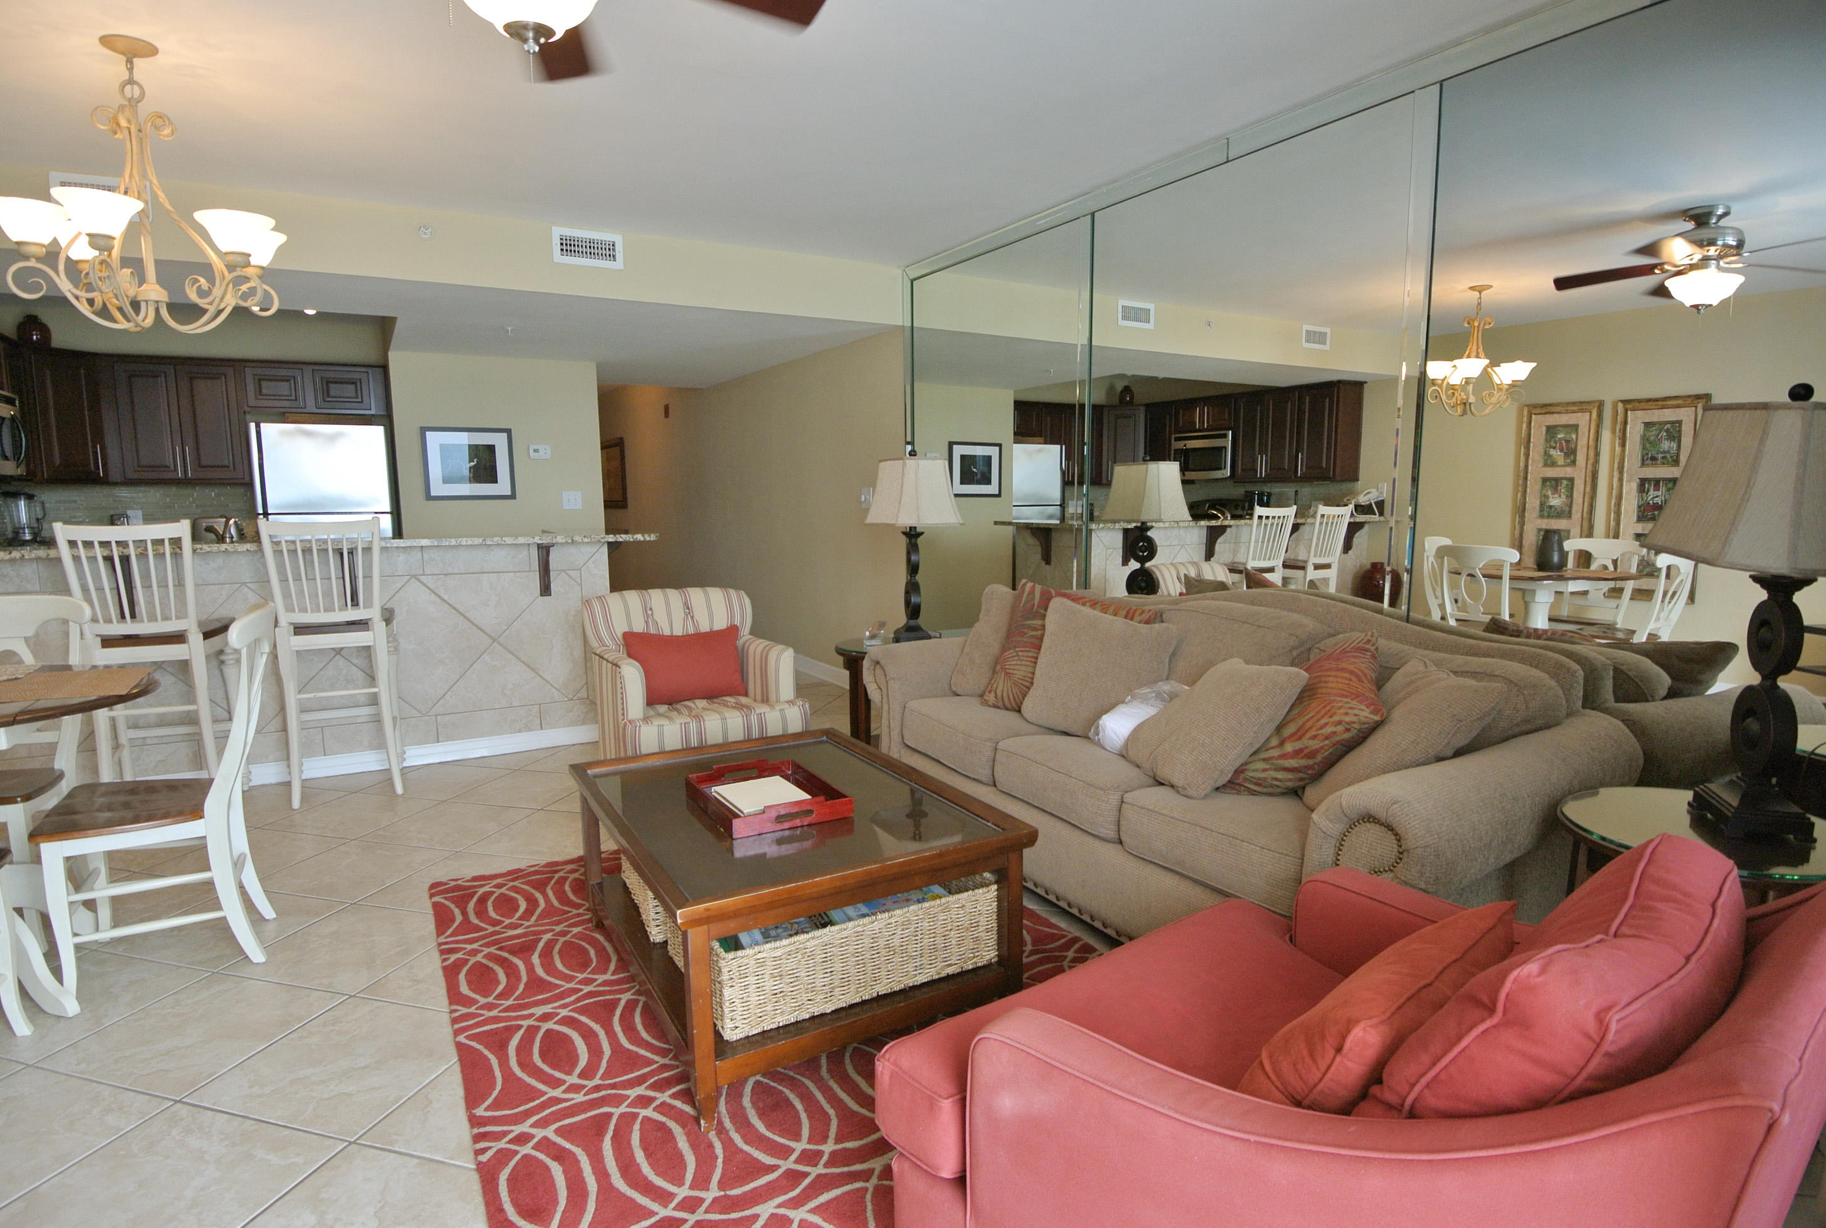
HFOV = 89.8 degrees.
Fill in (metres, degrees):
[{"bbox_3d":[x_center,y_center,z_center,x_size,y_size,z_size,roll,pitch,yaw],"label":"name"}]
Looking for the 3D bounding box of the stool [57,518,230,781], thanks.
[{"bbox_3d":[-2.935,0.230,3.586,0.440,1.185,0.580,-4,8,-31],"label":"stool"}]

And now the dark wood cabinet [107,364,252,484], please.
[{"bbox_3d":[-4.707,-1.238,5.966,0.660,0.760,0.330,-4,8,-31],"label":"dark wood cabinet"}]

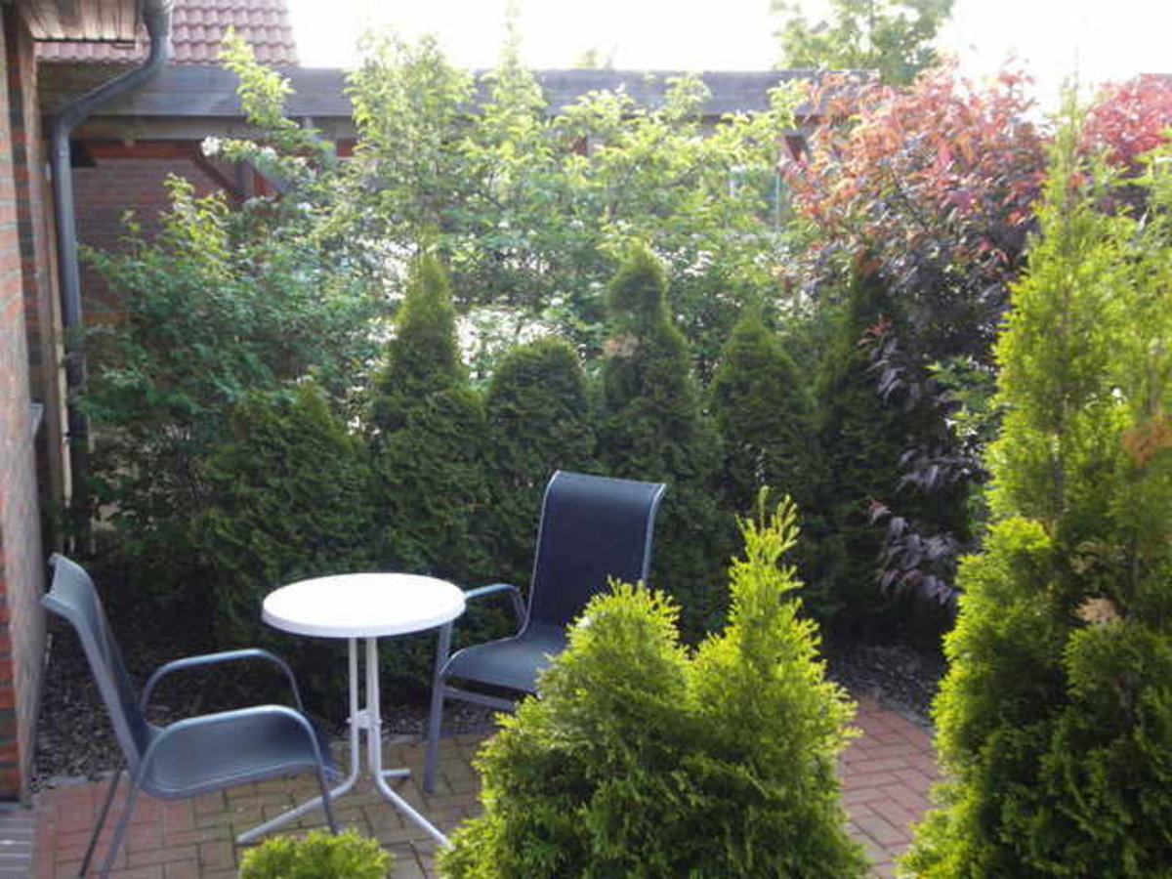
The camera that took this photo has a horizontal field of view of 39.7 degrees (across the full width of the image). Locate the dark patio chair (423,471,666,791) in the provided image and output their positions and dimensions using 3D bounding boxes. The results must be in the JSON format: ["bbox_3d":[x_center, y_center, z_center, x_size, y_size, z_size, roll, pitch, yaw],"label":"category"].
[{"bbox_3d":[-0.097,0.637,5.296,0.550,0.913,0.745,6,12,30],"label":"dark patio chair"}]

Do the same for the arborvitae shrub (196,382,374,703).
[{"bbox_3d":[-1.132,0.353,6.213,0.640,1.147,0.620,0,10,0],"label":"arborvitae shrub"}]

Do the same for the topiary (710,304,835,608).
[{"bbox_3d":[0.743,0.163,6.636,0.500,1.363,0.540,0,10,0],"label":"topiary"}]

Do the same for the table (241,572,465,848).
[{"bbox_3d":[-0.664,0.823,4.949,0.640,0.700,0.640,0,10,0],"label":"table"}]

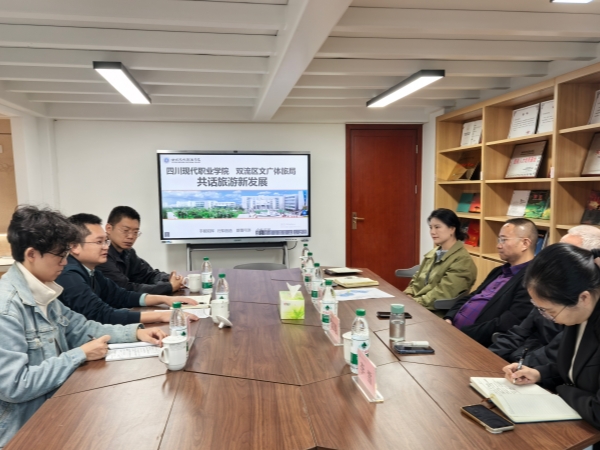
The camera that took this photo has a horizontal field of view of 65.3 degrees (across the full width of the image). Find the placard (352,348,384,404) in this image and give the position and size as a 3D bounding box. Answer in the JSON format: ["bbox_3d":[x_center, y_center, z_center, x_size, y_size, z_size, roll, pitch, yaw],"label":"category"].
[{"bbox_3d":[0.225,0.494,1.556,0.046,0.100,0.197,-1,4,-8],"label":"placard"}]

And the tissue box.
[{"bbox_3d":[-0.041,0.426,2.479,0.122,0.100,0.200,-1,4,-4],"label":"tissue box"}]

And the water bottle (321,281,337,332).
[{"bbox_3d":[0.140,0.384,2.254,0.066,0.231,0.066,0,5,0],"label":"water bottle"}]

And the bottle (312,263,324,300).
[{"bbox_3d":[0.102,0.343,2.759,0.066,0.231,0.066,0,5,0],"label":"bottle"}]

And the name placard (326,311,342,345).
[{"bbox_3d":[0.156,0.460,2.109,0.048,0.105,0.200,-1,5,-10],"label":"name placard"}]

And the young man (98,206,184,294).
[{"bbox_3d":[-1.097,0.535,3.021,0.730,1.310,0.530,0,4,8],"label":"young man"}]

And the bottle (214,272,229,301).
[{"bbox_3d":[-0.402,0.369,2.432,0.066,0.231,0.066,0,5,0],"label":"bottle"}]

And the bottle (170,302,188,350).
[{"bbox_3d":[-0.476,0.419,1.825,0.066,0.231,0.066,0,5,0],"label":"bottle"}]

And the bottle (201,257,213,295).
[{"bbox_3d":[-0.590,0.325,2.986,0.065,0.228,0.065,-1,4,-9],"label":"bottle"}]

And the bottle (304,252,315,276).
[{"bbox_3d":[0.072,0.306,3.202,0.066,0.231,0.066,0,5,0],"label":"bottle"}]

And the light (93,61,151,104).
[{"bbox_3d":[-1.311,-1.049,3.567,0.170,0.052,1.220,-1,4,-9],"label":"light"}]

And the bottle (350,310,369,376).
[{"bbox_3d":[0.221,0.423,1.708,0.065,0.228,0.065,-1,4,-9],"label":"bottle"}]

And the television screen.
[{"bbox_3d":[-0.715,-0.314,5.316,1.700,1.030,0.090,-1,4,-9],"label":"television screen"}]

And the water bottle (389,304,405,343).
[{"bbox_3d":[0.435,0.437,2.089,0.067,0.152,0.067,0,5,0],"label":"water bottle"}]

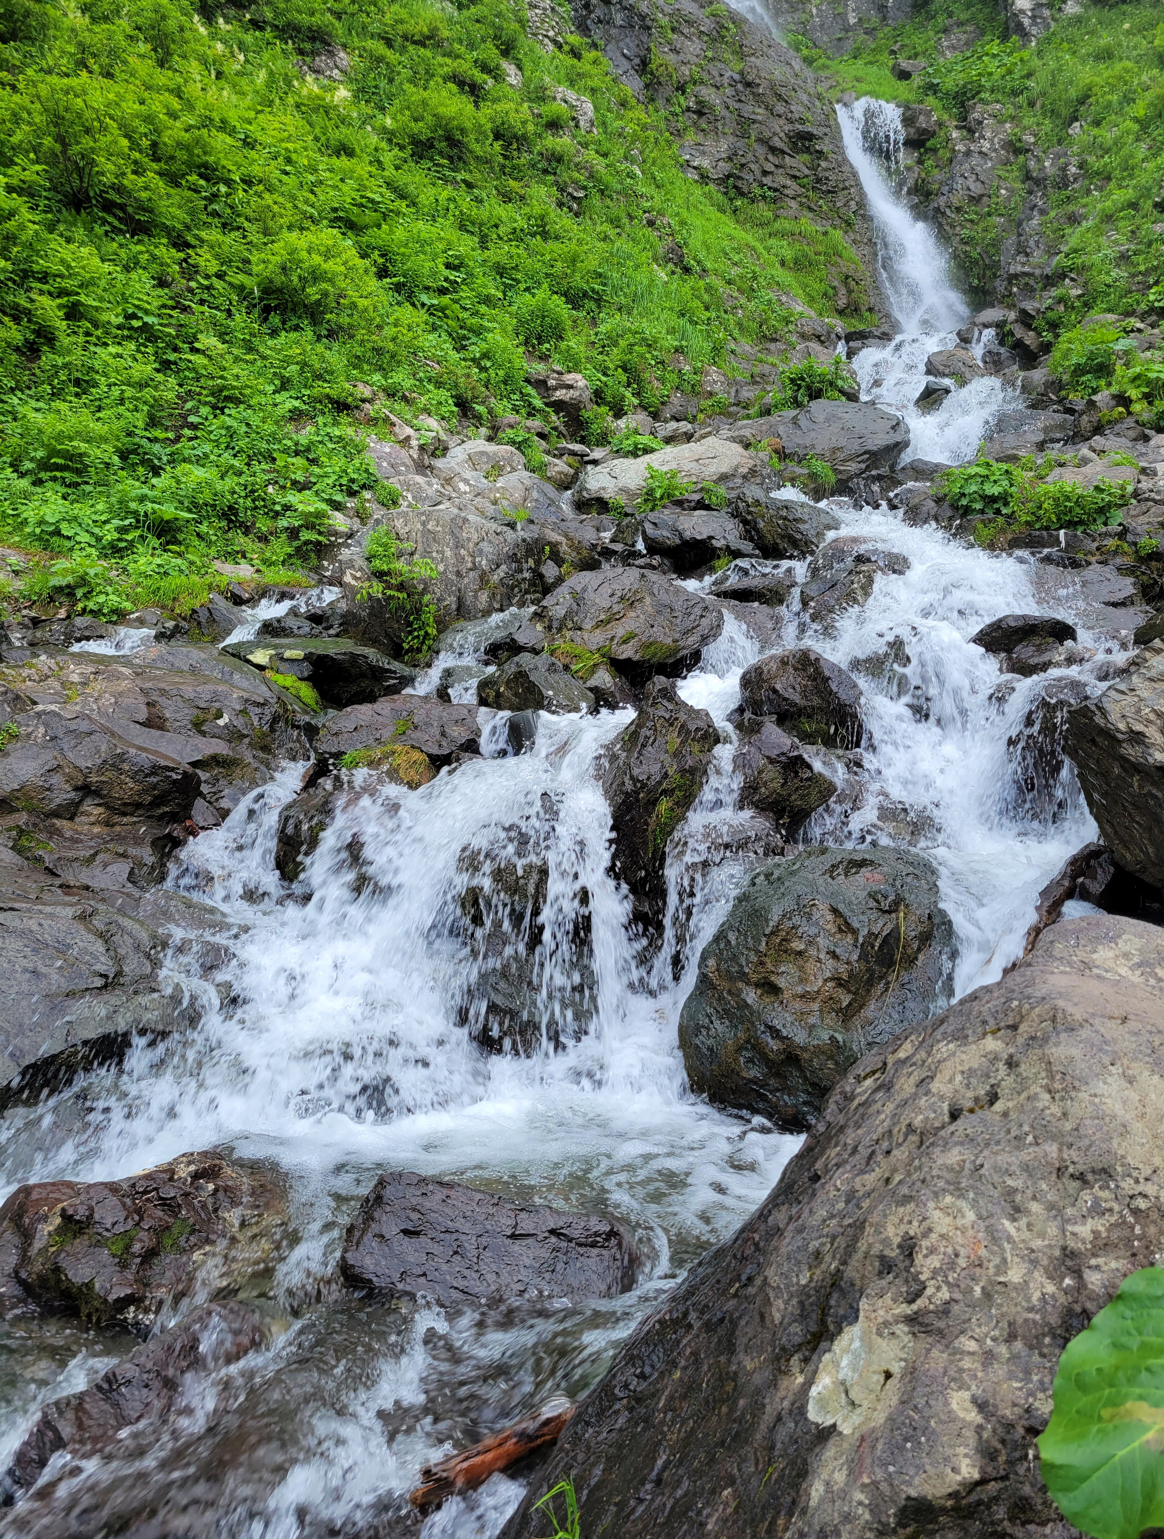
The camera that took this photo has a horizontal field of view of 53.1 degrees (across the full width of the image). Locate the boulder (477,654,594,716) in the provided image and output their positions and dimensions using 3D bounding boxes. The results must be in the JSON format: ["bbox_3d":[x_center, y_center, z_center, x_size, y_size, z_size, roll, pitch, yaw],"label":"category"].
[{"bbox_3d":[-0.236,-0.418,5.900,0.598,0.345,0.450,0,7,-2],"label":"boulder"}]

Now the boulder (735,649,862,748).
[{"bbox_3d":[1.086,-0.343,5.800,0.611,0.523,0.580,1,7,11],"label":"boulder"}]

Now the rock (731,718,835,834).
[{"bbox_3d":[0.910,0.046,5.250,0.453,0.528,0.500,1,7,10],"label":"rock"}]

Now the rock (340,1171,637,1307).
[{"bbox_3d":[-0.261,1.346,3.300,0.830,0.298,0.480,-1,7,-12],"label":"rock"}]

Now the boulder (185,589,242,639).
[{"bbox_3d":[-2.394,-1.003,7.600,0.352,0.321,0.350,-2,7,-17],"label":"boulder"}]

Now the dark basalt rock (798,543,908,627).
[{"bbox_3d":[1.751,-1.186,7.500,0.686,0.566,0.650,2,7,13],"label":"dark basalt rock"}]

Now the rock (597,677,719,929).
[{"bbox_3d":[0.326,0.170,5.000,0.518,1.130,0.600,0,7,4],"label":"rock"}]

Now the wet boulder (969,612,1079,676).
[{"bbox_3d":[2.618,-0.729,6.900,0.600,0.397,0.500,3,7,21],"label":"wet boulder"}]

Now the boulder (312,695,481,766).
[{"bbox_3d":[-0.823,-0.172,5.250,0.729,0.299,0.500,-1,7,-9],"label":"boulder"}]

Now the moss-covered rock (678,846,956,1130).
[{"bbox_3d":[0.874,0.803,4.400,0.998,0.988,0.920,1,7,12],"label":"moss-covered rock"}]

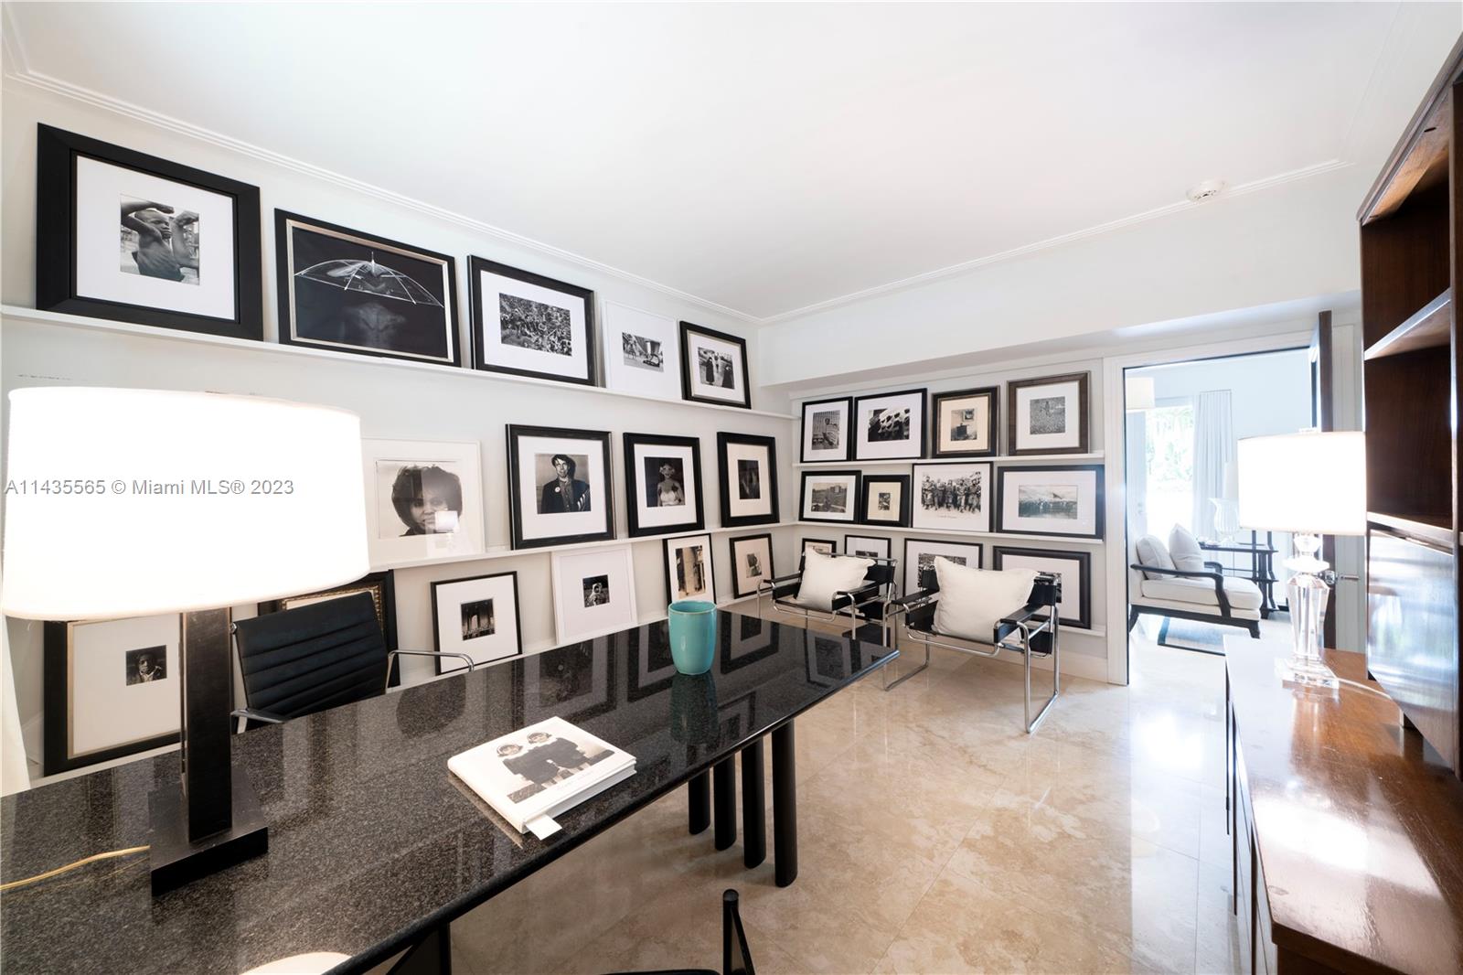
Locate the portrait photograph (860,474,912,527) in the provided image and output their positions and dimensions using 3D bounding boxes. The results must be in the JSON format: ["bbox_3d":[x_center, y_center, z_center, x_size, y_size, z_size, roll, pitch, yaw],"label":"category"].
[{"bbox_3d":[1.268,0.110,3.996,0.400,0.411,0.035,0,-5,39],"label":"portrait photograph"}]

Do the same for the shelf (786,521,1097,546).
[{"bbox_3d":[1.485,0.337,3.859,2.325,0.033,0.090,0,1,41],"label":"shelf"}]

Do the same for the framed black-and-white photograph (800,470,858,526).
[{"bbox_3d":[0.877,0.086,4.313,0.593,0.456,0.030,0,-5,39],"label":"framed black-and-white photograph"}]

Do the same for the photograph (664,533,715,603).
[{"bbox_3d":[-0.313,0.638,3.639,0.465,0.545,0.030,-1,-5,-45],"label":"photograph"}]

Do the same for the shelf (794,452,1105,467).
[{"bbox_3d":[1.483,-0.212,3.801,2.265,0.035,0.100,0,1,39],"label":"shelf"}]

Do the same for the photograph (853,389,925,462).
[{"bbox_3d":[1.302,-0.494,4.000,0.604,0.556,0.035,0,-2,41],"label":"photograph"}]

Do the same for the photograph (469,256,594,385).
[{"bbox_3d":[-1.162,-0.959,2.937,0.741,0.629,0.050,-2,-2,-44],"label":"photograph"}]

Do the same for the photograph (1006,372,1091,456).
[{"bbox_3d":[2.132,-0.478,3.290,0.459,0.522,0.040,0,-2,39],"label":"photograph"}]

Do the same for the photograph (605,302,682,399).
[{"bbox_3d":[-0.620,-0.952,3.476,0.618,0.599,0.045,-2,-2,-44],"label":"photograph"}]

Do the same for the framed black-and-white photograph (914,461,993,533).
[{"bbox_3d":[1.669,0.071,3.699,0.576,0.508,0.035,0,-2,41],"label":"framed black-and-white photograph"}]

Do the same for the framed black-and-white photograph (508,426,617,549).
[{"bbox_3d":[-1.040,-0.005,3.057,0.662,0.725,0.050,-2,-2,-44],"label":"framed black-and-white photograph"}]

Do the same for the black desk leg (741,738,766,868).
[{"bbox_3d":[0.079,0.958,1.723,0.095,0.720,0.057,-2,1,-44],"label":"black desk leg"}]

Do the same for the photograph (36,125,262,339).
[{"bbox_3d":[-2.230,-0.949,1.910,0.568,0.678,0.045,-2,-5,-44],"label":"photograph"}]

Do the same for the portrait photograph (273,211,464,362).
[{"bbox_3d":[-1.665,-0.885,2.287,0.680,0.600,0.040,-1,-6,-45],"label":"portrait photograph"}]

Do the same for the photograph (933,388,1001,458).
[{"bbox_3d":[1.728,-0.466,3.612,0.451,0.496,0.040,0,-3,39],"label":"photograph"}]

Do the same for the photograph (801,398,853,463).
[{"bbox_3d":[0.851,-0.497,4.327,0.504,0.552,0.030,0,-3,39],"label":"photograph"}]

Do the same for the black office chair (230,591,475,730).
[{"bbox_3d":[-1.308,0.888,1.745,0.630,0.870,0.590,0,1,15],"label":"black office chair"}]

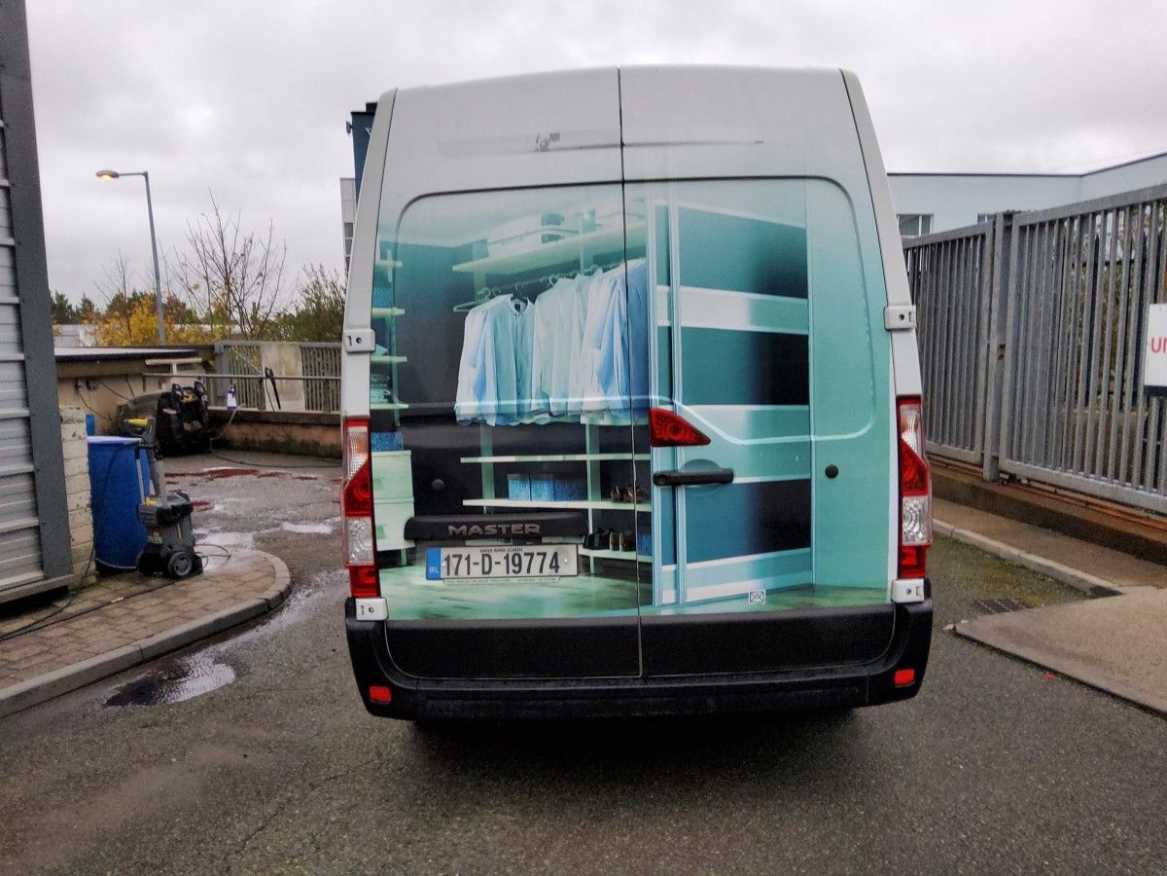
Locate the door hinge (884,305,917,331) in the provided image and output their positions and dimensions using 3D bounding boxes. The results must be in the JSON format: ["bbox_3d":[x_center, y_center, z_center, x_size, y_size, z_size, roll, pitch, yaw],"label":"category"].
[{"bbox_3d":[1.073,-0.407,2.975,0.110,0.080,0.045,-2,7,1],"label":"door hinge"}]

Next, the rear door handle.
[{"bbox_3d":[0.372,0.131,2.977,0.270,0.050,0.060,-2,7,1],"label":"rear door handle"}]

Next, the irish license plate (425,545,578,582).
[{"bbox_3d":[-0.281,0.431,3.046,0.523,0.112,0.015,-2,7,1],"label":"irish license plate"}]

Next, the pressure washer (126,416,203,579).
[{"bbox_3d":[-2.816,0.387,5.885,0.360,1.050,0.380,2,8,26],"label":"pressure washer"}]

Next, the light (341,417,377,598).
[{"bbox_3d":[-0.781,0.241,3.074,0.118,0.630,0.110,-2,7,1],"label":"light"}]

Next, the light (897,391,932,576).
[{"bbox_3d":[1.141,0.170,3.036,0.118,0.630,0.110,-2,7,1],"label":"light"}]

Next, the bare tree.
[{"bbox_3d":[-9.255,-3.725,23.097,3.100,5.370,3.100,-2,7,0],"label":"bare tree"}]

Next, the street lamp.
[{"bbox_3d":[-12.024,-4.005,23.343,1.380,6.010,0.300,-2,7,-3],"label":"street lamp"}]

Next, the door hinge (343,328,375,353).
[{"bbox_3d":[-0.768,-0.332,3.012,0.110,0.080,0.045,-2,7,1],"label":"door hinge"}]

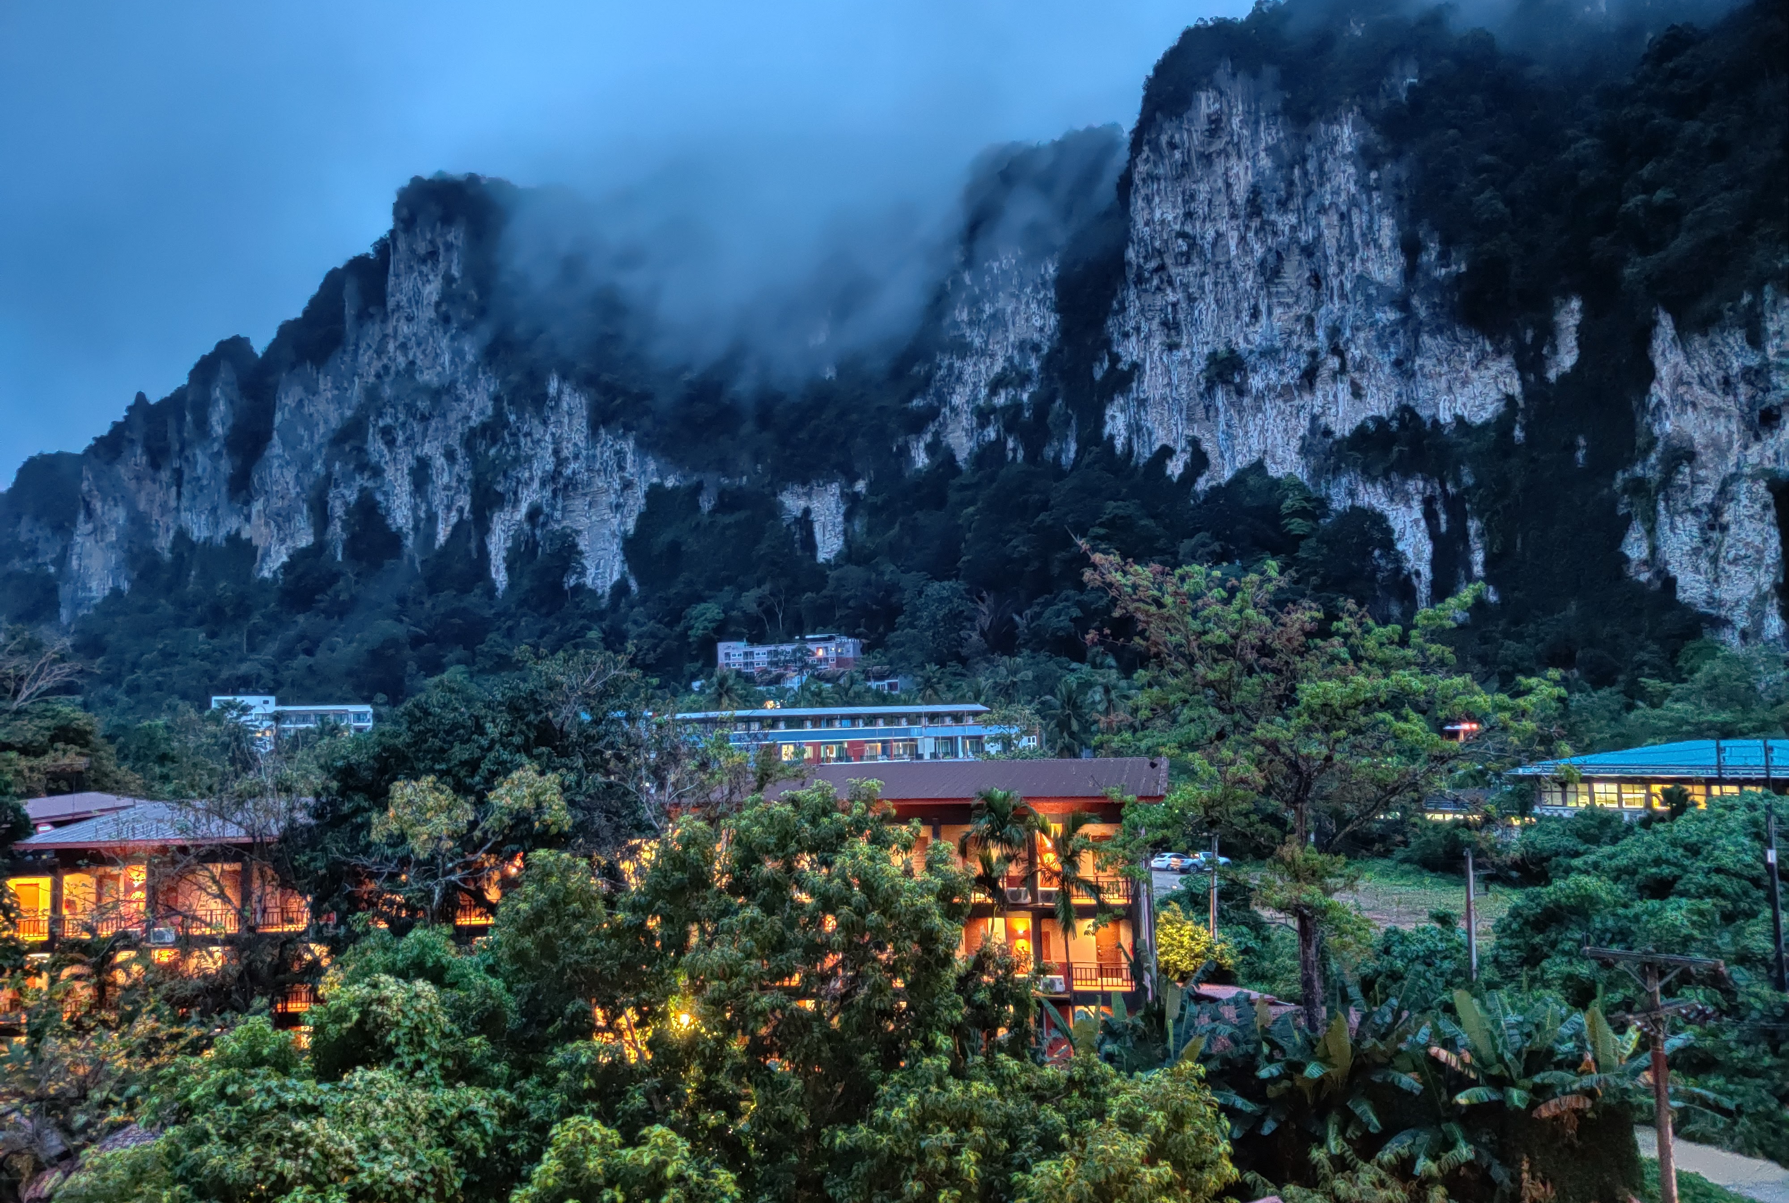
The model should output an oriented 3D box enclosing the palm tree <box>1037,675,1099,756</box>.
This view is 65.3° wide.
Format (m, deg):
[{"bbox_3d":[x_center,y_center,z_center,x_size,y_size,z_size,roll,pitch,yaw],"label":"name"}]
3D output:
[{"bbox_3d":[21.867,14.685,174.588,7.800,11.000,7.800,-1,-4,0],"label":"palm tree"}]

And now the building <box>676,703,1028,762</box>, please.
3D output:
[{"bbox_3d":[-6.140,19.971,208.629,52.000,9.600,12.000,-1,-4,-11],"label":"building"}]

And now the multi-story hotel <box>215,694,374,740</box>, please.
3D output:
[{"bbox_3d":[-104.909,21.140,245.654,28.000,9.000,11.000,-1,-4,-6],"label":"multi-story hotel"}]

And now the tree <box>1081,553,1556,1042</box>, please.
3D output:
[{"bbox_3d":[13.545,6.411,43.400,15.000,16.000,13.500,-1,-4,0],"label":"tree"}]

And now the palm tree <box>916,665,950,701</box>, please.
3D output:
[{"bbox_3d":[6.382,14.627,227.681,5.600,8.500,5.600,-1,-4,0],"label":"palm tree"}]

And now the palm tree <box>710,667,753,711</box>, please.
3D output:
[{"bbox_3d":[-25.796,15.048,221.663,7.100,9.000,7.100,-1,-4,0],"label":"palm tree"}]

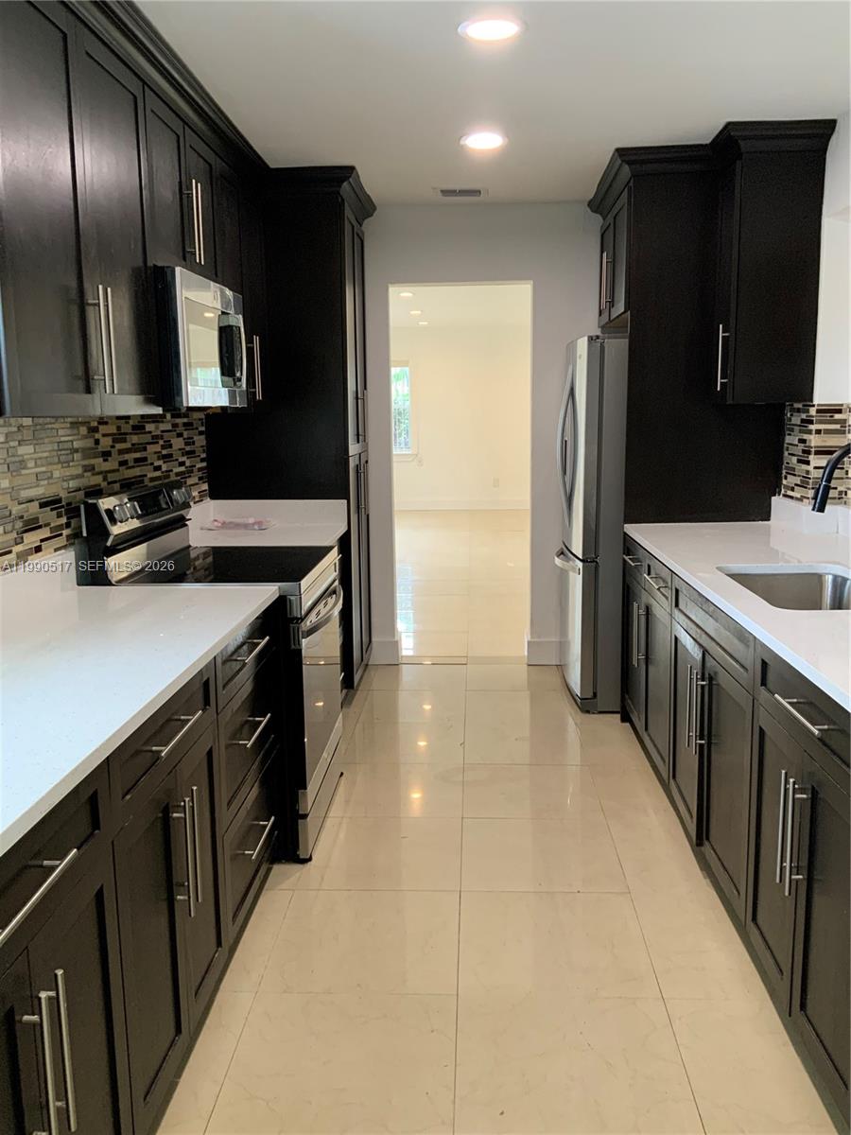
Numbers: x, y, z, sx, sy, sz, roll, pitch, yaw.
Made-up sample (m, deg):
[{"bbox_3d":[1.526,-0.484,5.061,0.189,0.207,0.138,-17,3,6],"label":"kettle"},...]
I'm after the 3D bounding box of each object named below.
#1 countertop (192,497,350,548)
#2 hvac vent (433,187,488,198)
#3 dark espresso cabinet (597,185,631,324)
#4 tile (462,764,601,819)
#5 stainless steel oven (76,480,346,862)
[{"bbox_3d":[-0.699,-0.176,4.042,0.645,0.146,0.700,0,10,3],"label":"countertop"},{"bbox_3d":[0.171,-1.819,4.637,0.274,0.020,0.230,0,10,3],"label":"hvac vent"},{"bbox_3d":[1.193,-1.424,4.430,0.633,0.525,0.930,0,10,3],"label":"dark espresso cabinet"},{"bbox_3d":[0.397,0.852,3.603,0.504,0.012,0.504,0,10,3],"label":"tile"},{"bbox_3d":[-0.675,0.306,3.359,0.725,1.175,0.760,0,10,3],"label":"stainless steel oven"}]

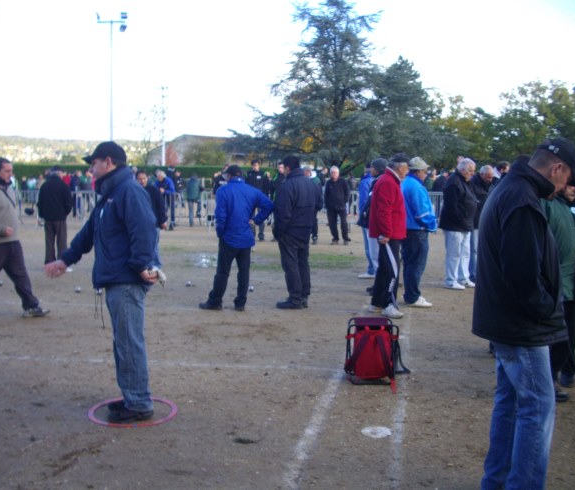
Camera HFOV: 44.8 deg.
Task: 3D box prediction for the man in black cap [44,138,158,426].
[{"bbox_3d":[-1.164,0.206,4.387,0.760,1.740,0.570,-1,6,-16],"label":"man in black cap"}]

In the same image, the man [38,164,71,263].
[{"bbox_3d":[-3.608,-0.457,10.817,0.550,1.610,0.380,0,6,-7],"label":"man"}]

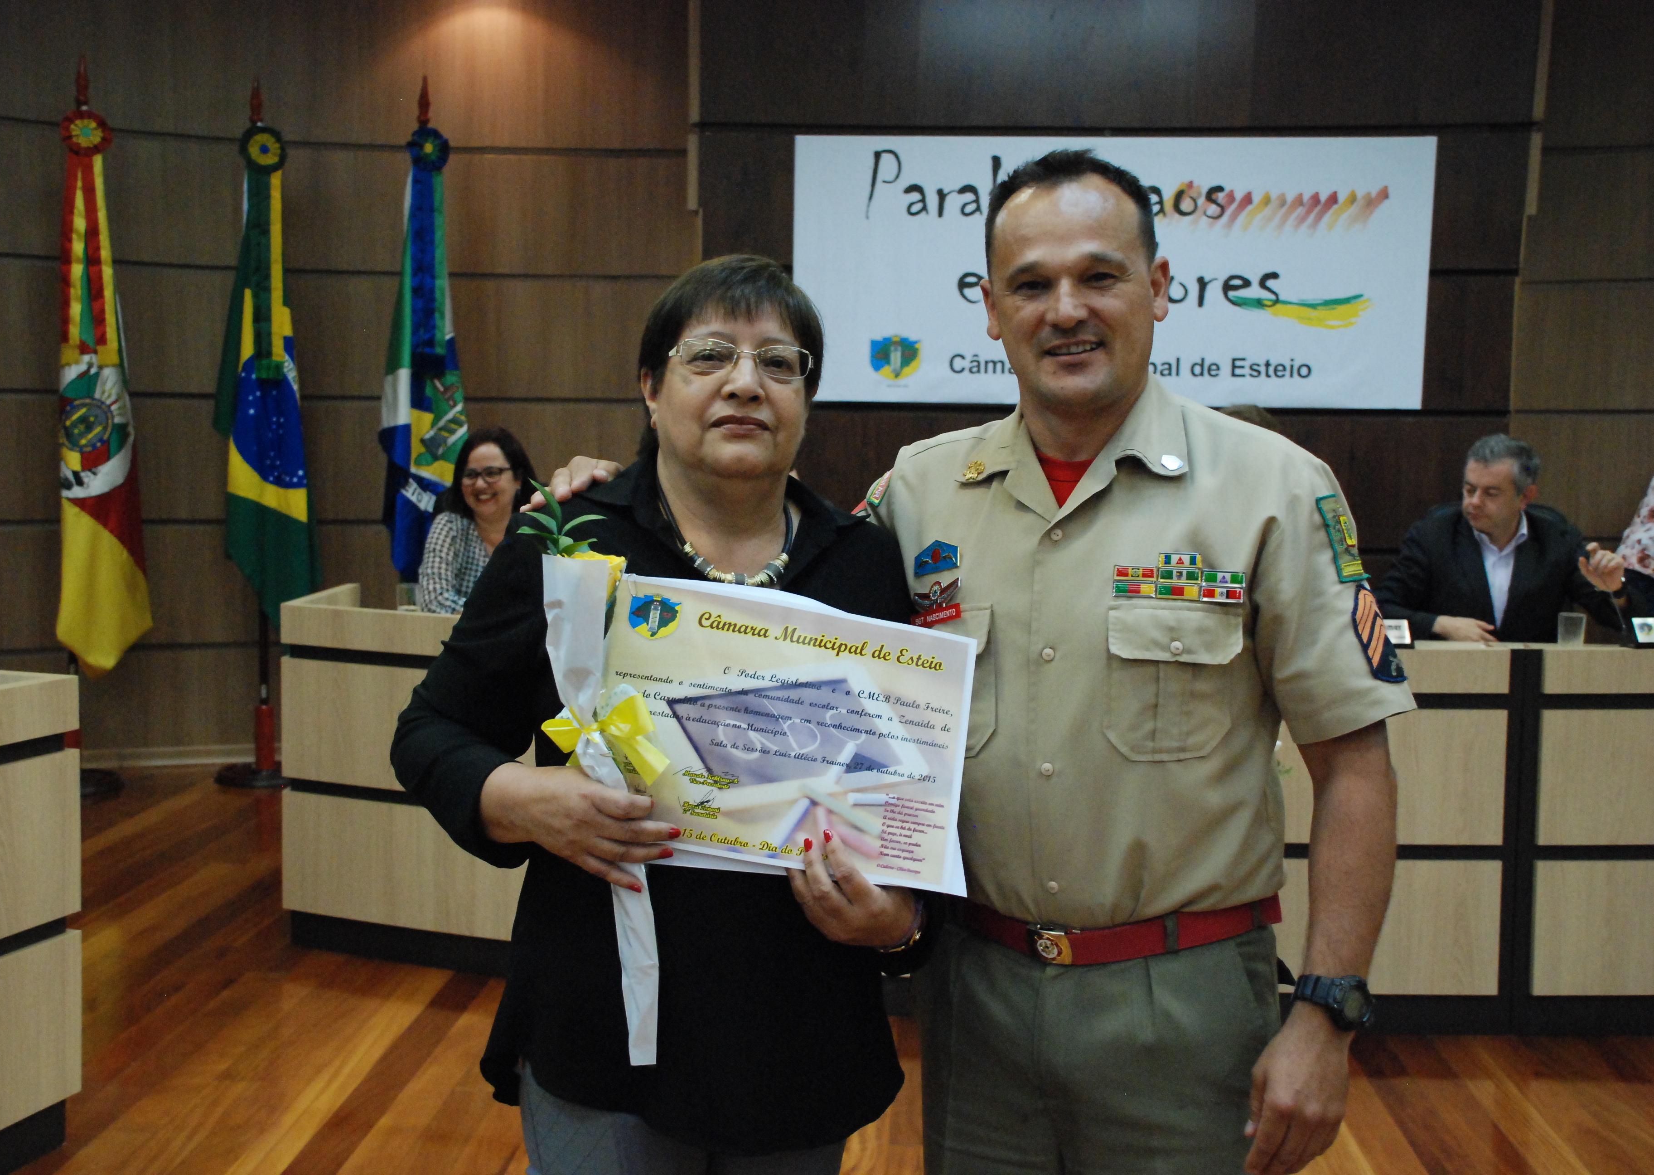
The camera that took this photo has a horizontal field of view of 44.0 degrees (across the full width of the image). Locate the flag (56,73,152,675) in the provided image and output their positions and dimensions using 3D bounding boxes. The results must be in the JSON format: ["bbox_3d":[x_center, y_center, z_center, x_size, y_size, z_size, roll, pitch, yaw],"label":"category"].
[{"bbox_3d":[-2.858,-0.845,8.100,0.380,2.370,0.300,0,4,-16],"label":"flag"}]

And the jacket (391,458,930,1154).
[{"bbox_3d":[-0.157,0.206,1.930,0.490,0.660,0.380,1,4,-2],"label":"jacket"}]

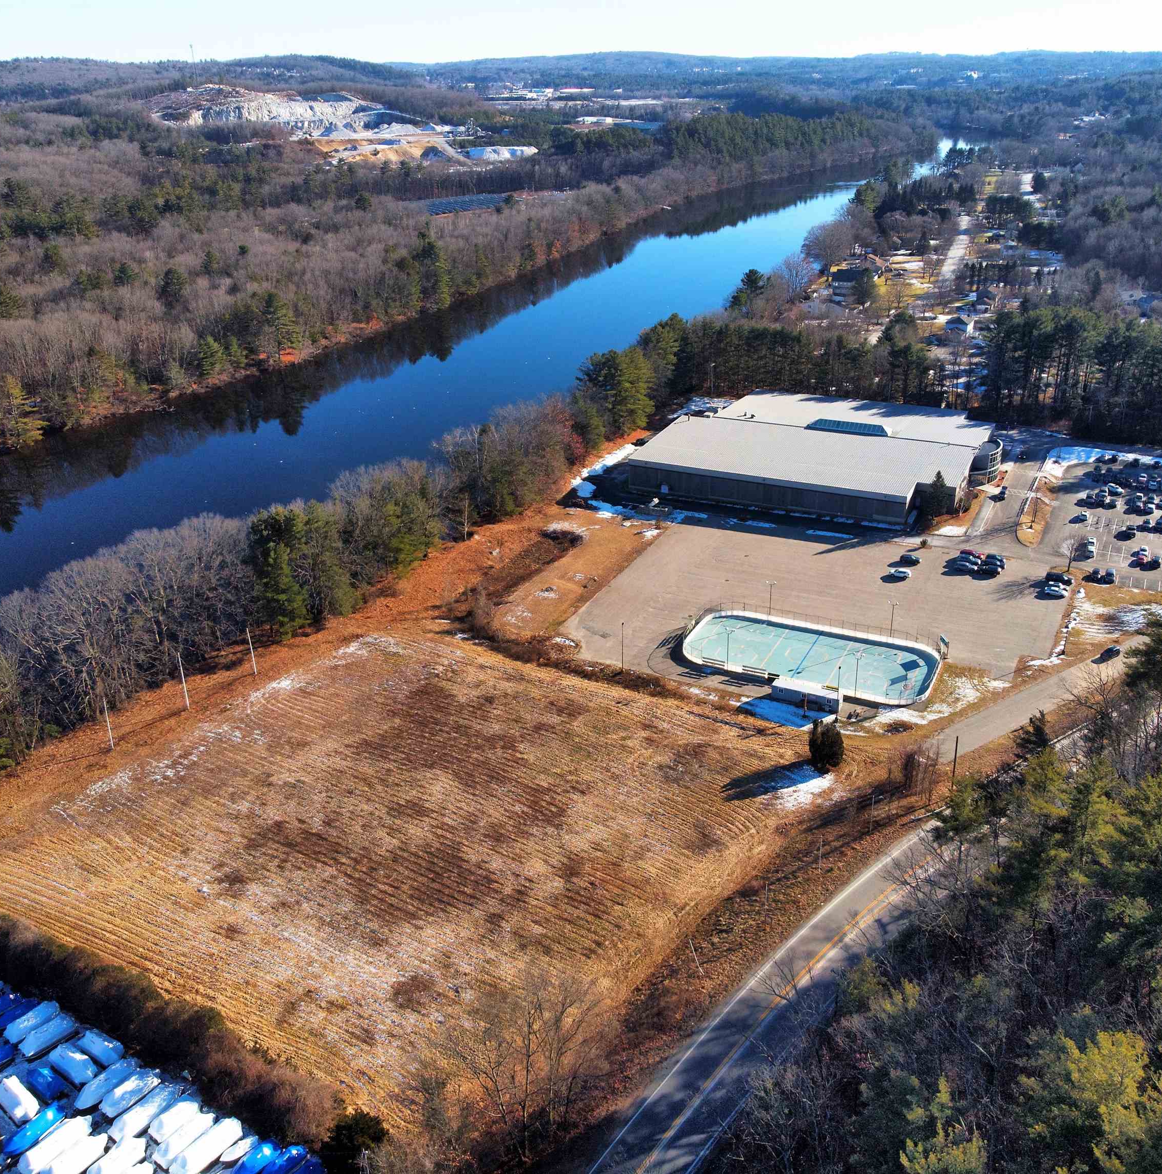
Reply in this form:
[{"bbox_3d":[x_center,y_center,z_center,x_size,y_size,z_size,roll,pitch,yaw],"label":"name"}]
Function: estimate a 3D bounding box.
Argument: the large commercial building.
[{"bbox_3d":[68.019,-38.648,300.743,86.000,10.000,79.000,11,28,22],"label":"large commercial building"}]

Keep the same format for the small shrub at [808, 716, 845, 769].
[{"bbox_3d":[38.763,24.320,172.030,5.300,8.000,5.300,0,26,0],"label":"small shrub"}]

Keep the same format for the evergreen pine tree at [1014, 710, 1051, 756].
[{"bbox_3d":[71.225,23.086,171.295,5.100,7.400,5.100,0,26,0],"label":"evergreen pine tree"}]

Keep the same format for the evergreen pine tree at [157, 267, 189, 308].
[{"bbox_3d":[-171.524,-125.194,461.112,11.500,19.000,11.500,0,26,0],"label":"evergreen pine tree"}]

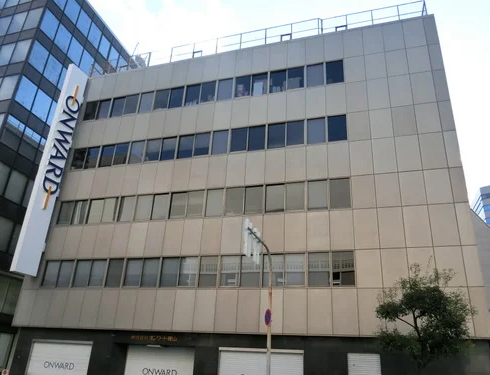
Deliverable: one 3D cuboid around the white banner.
[{"bbox_3d":[-11.005,-1.500,24.154,0.320,13.046,1.398,-5,-25,18],"label":"white banner"}]

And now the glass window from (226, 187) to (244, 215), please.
[{"bbox_3d":[-0.495,0.664,20.388,0.879,1.407,0.100,-5,-25,18],"label":"glass window"}]

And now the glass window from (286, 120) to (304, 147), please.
[{"bbox_3d":[2.723,-2.898,22.587,1.012,1.573,0.100,-5,-24,17],"label":"glass window"}]

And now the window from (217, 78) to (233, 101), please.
[{"bbox_3d":[-1.094,-5.548,23.922,0.927,1.442,0.100,-5,-25,18],"label":"window"}]

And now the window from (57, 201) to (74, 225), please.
[{"bbox_3d":[-10.120,1.450,23.674,0.920,1.414,0.100,-5,-26,18],"label":"window"}]

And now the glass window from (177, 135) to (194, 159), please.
[{"bbox_3d":[-3.227,-2.208,23.108,0.927,1.442,0.100,-5,-25,18],"label":"glass window"}]

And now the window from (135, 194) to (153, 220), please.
[{"bbox_3d":[-5.234,1.068,21.898,0.879,1.407,0.100,-5,-25,18],"label":"window"}]

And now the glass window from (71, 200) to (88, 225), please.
[{"bbox_3d":[-9.220,1.401,23.374,0.881,1.423,0.100,-5,-26,18],"label":"glass window"}]

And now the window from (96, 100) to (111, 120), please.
[{"bbox_3d":[-9.117,-5.026,26.991,0.950,1.470,0.100,-5,-25,18],"label":"window"}]

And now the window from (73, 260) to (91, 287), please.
[{"bbox_3d":[-8.995,4.809,23.269,1.012,1.573,0.100,-5,-24,17],"label":"window"}]

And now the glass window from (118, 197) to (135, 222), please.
[{"bbox_3d":[-6.250,1.155,22.222,0.879,1.407,0.100,-5,-25,18],"label":"glass window"}]

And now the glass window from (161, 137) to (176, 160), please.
[{"bbox_3d":[-4.240,-2.105,23.420,0.927,1.442,0.100,-5,-25,18],"label":"glass window"}]

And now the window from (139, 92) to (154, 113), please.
[{"bbox_3d":[-6.284,-5.449,26.898,1.012,1.573,0.100,-5,-24,17],"label":"window"}]

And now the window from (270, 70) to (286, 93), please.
[{"bbox_3d":[1.820,-5.937,23.461,0.950,1.470,0.100,-5,-25,18],"label":"window"}]

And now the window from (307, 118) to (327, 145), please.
[{"bbox_3d":[3.600,-2.809,20.962,0.927,1.442,0.100,-5,-25,18],"label":"window"}]

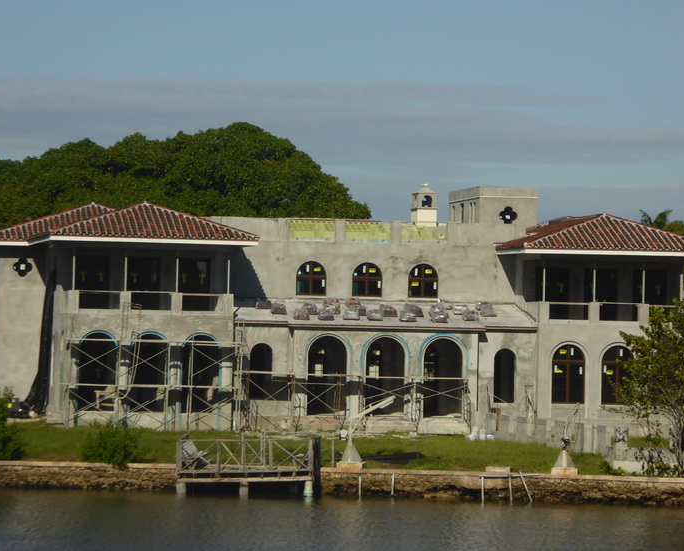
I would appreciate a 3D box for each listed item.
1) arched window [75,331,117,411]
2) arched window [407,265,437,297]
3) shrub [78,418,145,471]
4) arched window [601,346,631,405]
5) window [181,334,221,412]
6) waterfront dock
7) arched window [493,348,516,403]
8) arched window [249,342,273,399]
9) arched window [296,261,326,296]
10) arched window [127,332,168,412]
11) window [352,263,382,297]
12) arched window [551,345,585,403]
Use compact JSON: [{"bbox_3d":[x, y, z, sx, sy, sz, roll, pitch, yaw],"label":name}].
[{"bbox_3d":[-10.462,4.095,168.244,1.766,3.473,0.300,1,-1,-10],"label":"arched window"},{"bbox_3d":[3.645,0.255,175.485,1.367,1.512,0.150,1,-1,-10],"label":"arched window"},{"bbox_3d":[-8.224,6.030,140.000,2.280,1.850,2.000,1,-1,0],"label":"shrub"},{"bbox_3d":[12.125,4.389,172.228,1.467,2.590,0.180,1,-1,-10],"label":"arched window"},{"bbox_3d":[-6.030,4.189,169.025,1.695,3.424,0.300,1,-1,-10],"label":"window"},{"bbox_3d":[-3.288,6.664,138.000,5.050,2.150,3.200,1,-1,0],"label":"waterfront dock"},{"bbox_3d":[7.159,4.405,171.808,0.985,2.364,0.200,1,-1,-10],"label":"arched window"},{"bbox_3d":[-3.465,4.164,169.935,1.008,2.438,0.200,1,-1,-10],"label":"arched window"},{"bbox_3d":[-1.357,0.138,174.603,1.354,1.540,0.150,1,-1,-10],"label":"arched window"},{"bbox_3d":[-8.315,4.147,168.622,1.730,3.438,0.300,1,-1,-10],"label":"arched window"},{"bbox_3d":[1.137,0.196,175.043,1.361,1.526,0.150,1,-1,-10],"label":"window"},{"bbox_3d":[9.941,4.329,171.843,1.483,2.588,0.180,1,-1,-10],"label":"arched window"}]

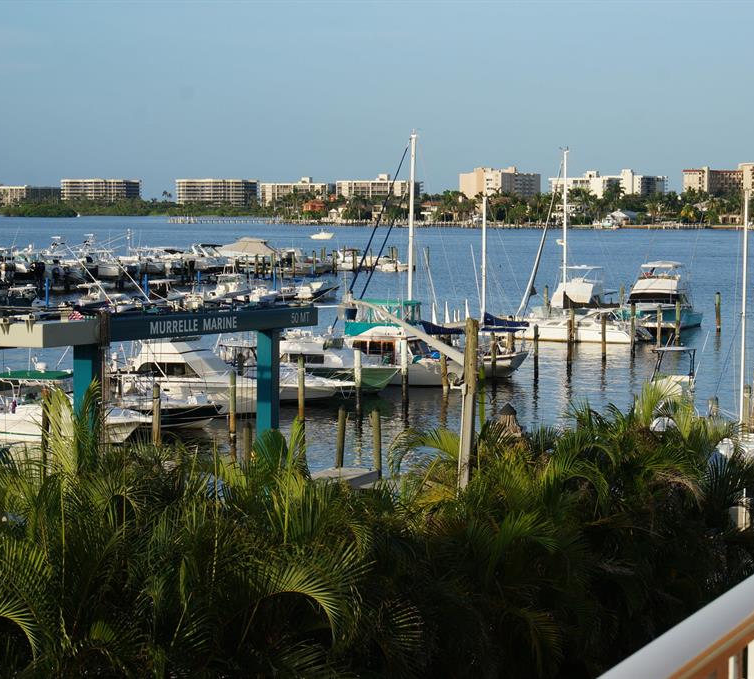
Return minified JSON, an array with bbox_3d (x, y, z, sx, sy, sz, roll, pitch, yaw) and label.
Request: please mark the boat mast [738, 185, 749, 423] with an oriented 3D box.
[{"bbox_3d":[13.566,-1.057,67.115,0.120,8.970,0.120,1,4,11],"label":"boat mast"}]

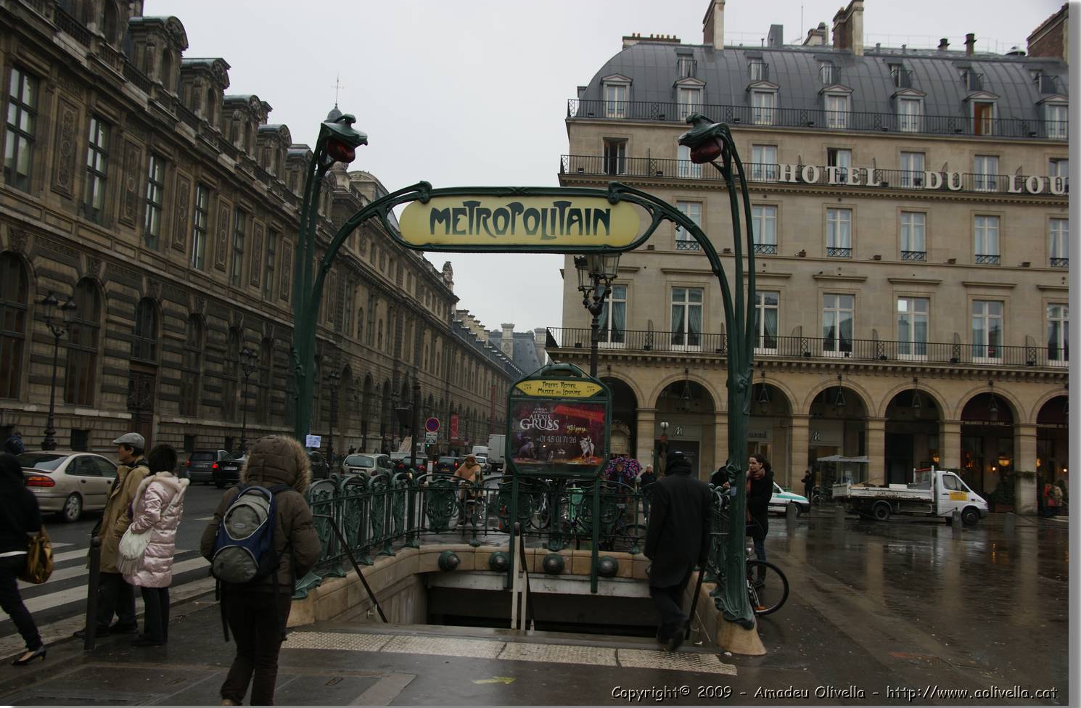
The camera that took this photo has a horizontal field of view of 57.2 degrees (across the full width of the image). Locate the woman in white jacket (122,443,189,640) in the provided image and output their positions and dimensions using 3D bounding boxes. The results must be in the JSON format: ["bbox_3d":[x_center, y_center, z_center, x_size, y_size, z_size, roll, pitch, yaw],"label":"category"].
[{"bbox_3d":[-3.061,1.498,7.876,0.430,1.570,0.450,1,-6,12],"label":"woman in white jacket"}]

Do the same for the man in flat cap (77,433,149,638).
[{"bbox_3d":[-3.651,1.549,8.575,0.520,1.720,0.480,2,-6,-2],"label":"man in flat cap"}]

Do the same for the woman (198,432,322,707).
[{"bbox_3d":[-1.675,1.363,6.043,0.650,1.730,0.560,2,-6,6],"label":"woman"}]

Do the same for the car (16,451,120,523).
[{"bbox_3d":[-10.380,2.860,21.750,1.760,1.430,4.500,2,-6,3],"label":"car"}]

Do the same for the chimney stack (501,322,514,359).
[{"bbox_3d":[-11.458,-4.261,350.000,4.600,13.500,3.200,2,-6,5],"label":"chimney stack"}]

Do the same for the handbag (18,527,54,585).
[{"bbox_3d":[-3.730,1.502,7.350,0.290,0.400,0.170,5,-6,-25],"label":"handbag"}]

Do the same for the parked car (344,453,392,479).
[{"bbox_3d":[-7.799,5.274,44.966,1.650,1.450,3.900,2,-6,5],"label":"parked car"}]

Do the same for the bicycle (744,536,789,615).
[{"bbox_3d":[2.398,2.516,11.801,0.580,1.030,1.680,3,-6,-10],"label":"bicycle"}]

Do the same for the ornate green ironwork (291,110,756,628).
[{"bbox_3d":[-0.120,0.003,8.996,4.000,4.420,0.900,2,-6,6],"label":"ornate green ironwork"}]

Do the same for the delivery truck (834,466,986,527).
[{"bbox_3d":[15.458,5.899,41.678,5.850,2.380,2.050,2,-6,0],"label":"delivery truck"}]

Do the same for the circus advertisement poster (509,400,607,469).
[{"bbox_3d":[0.241,1.115,13.860,1.320,0.930,0.060,2,-6,5],"label":"circus advertisement poster"}]

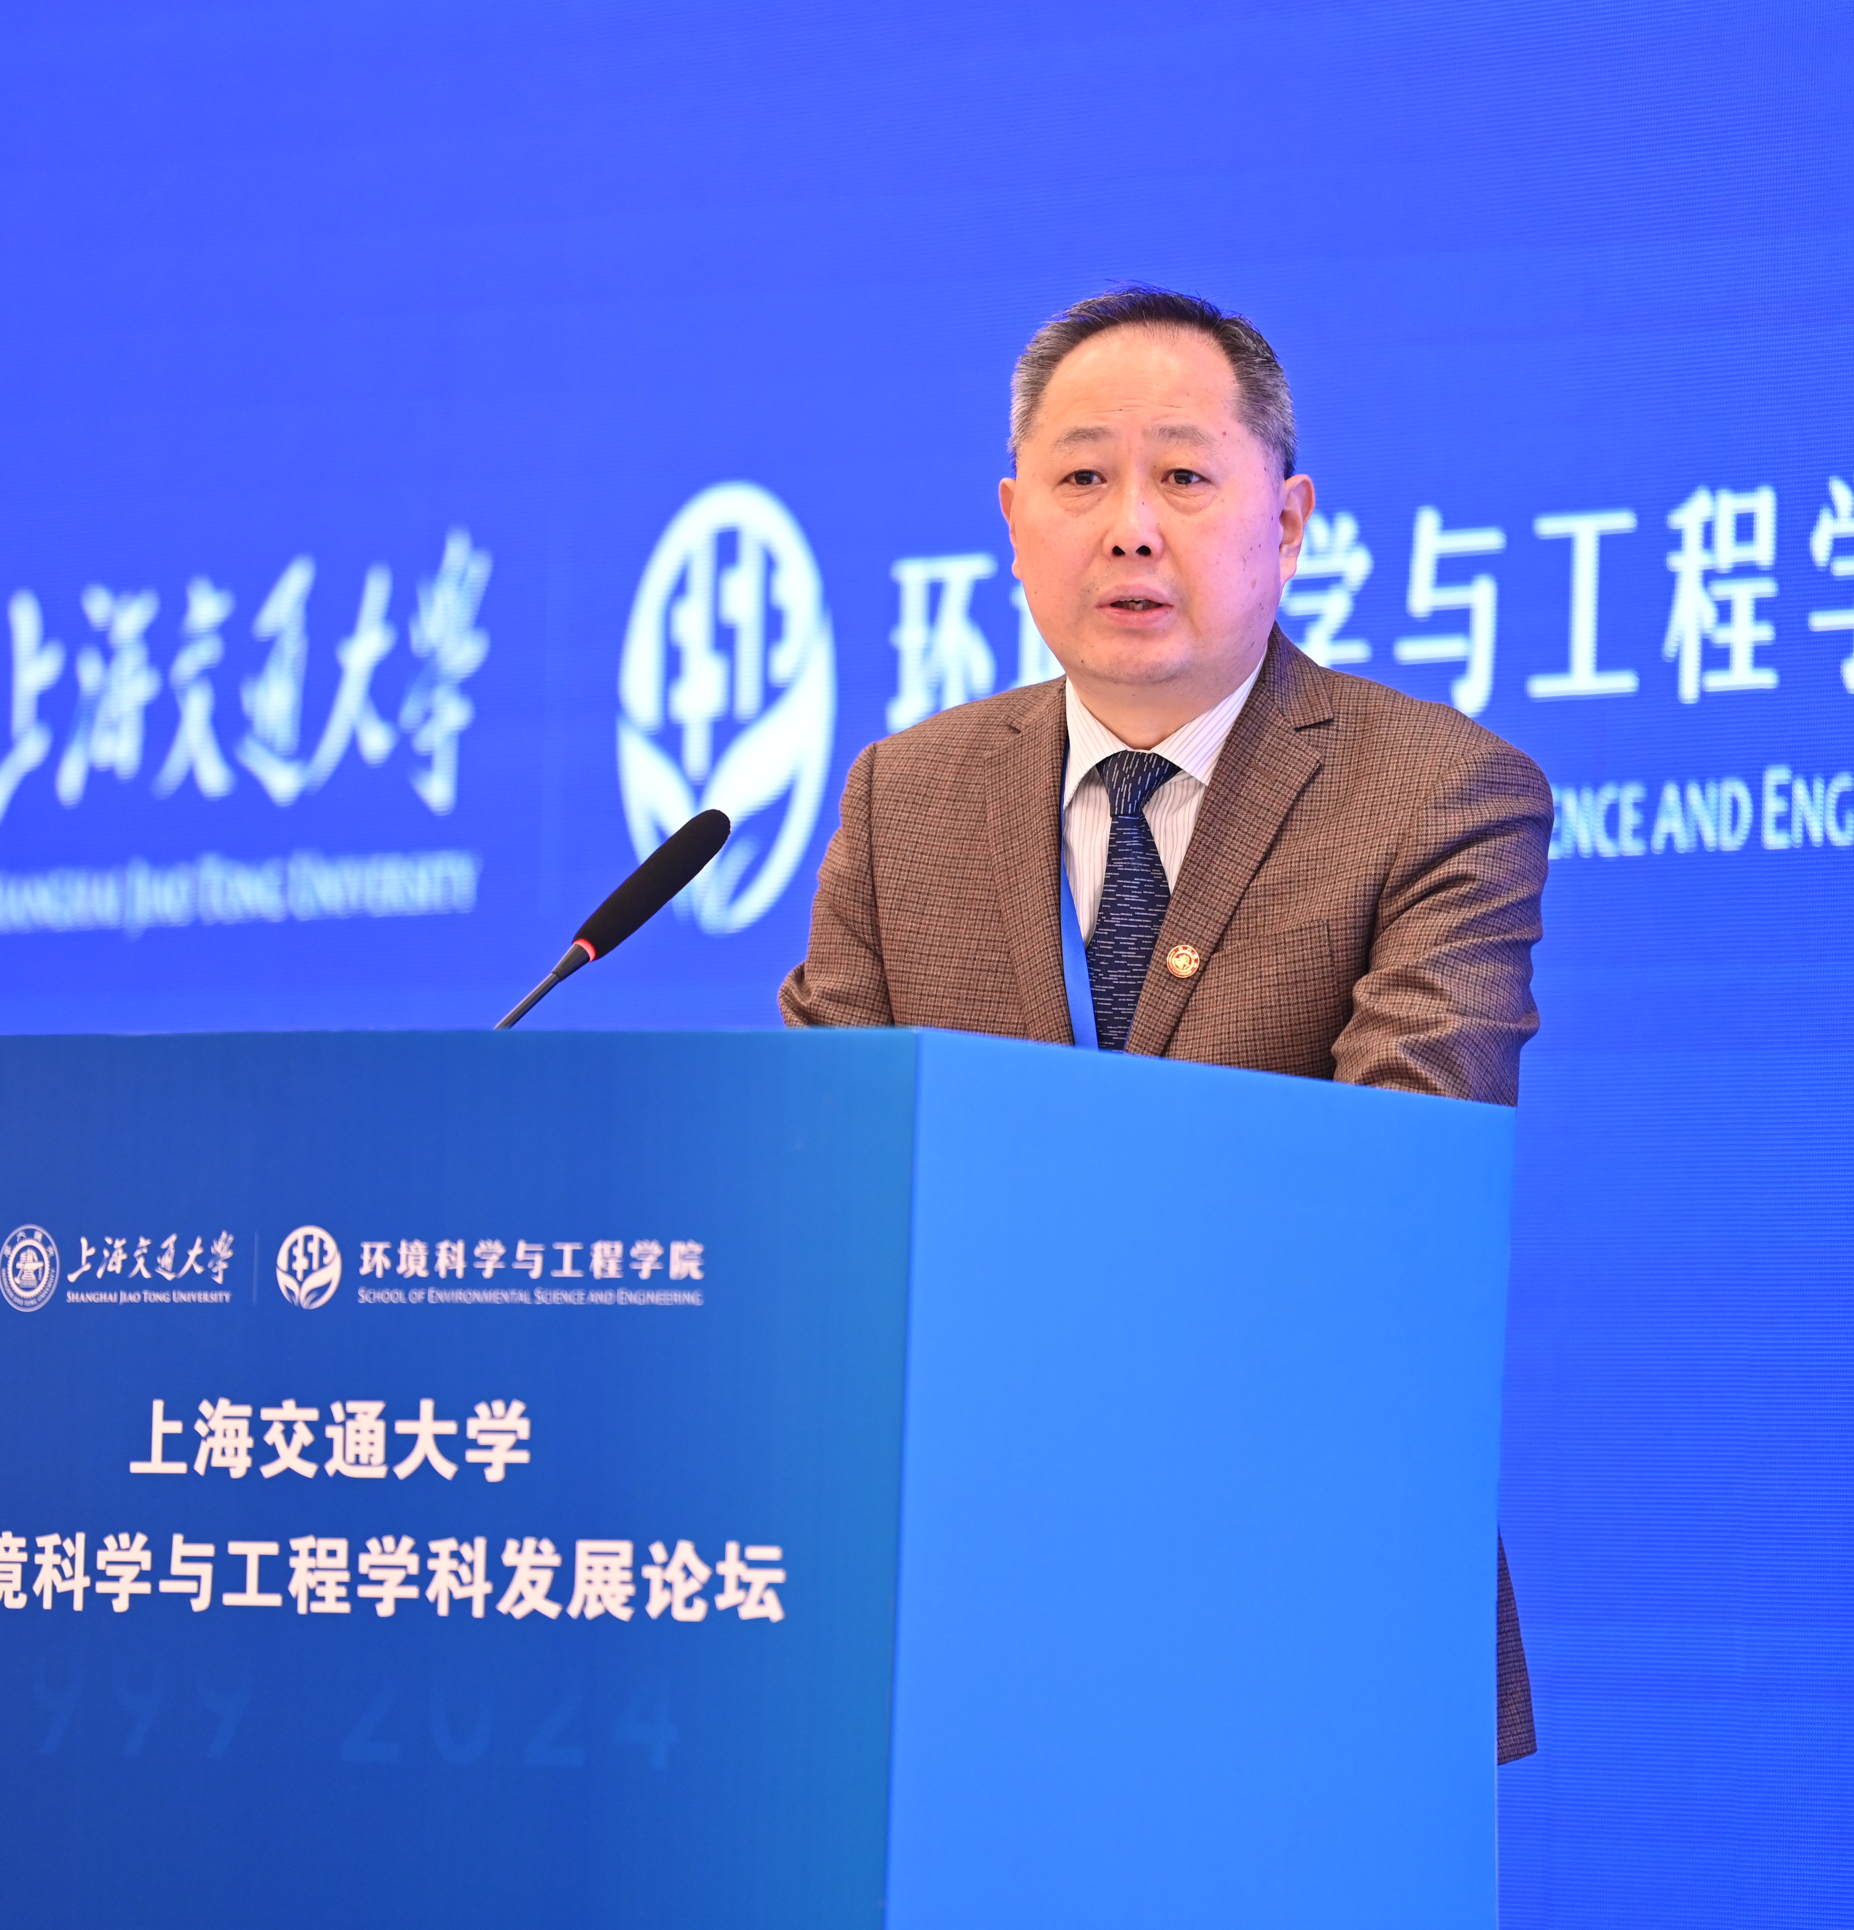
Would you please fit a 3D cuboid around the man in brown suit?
[{"bbox_3d":[0.125,0.430,9.720,0.530,1.690,0.400,1,-3,25],"label":"man in brown suit"}]

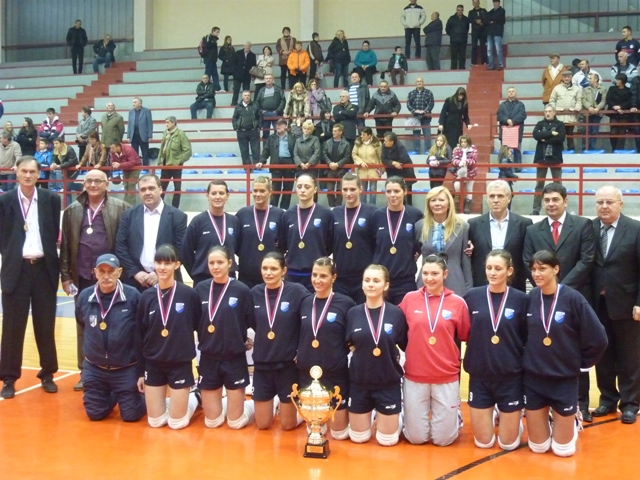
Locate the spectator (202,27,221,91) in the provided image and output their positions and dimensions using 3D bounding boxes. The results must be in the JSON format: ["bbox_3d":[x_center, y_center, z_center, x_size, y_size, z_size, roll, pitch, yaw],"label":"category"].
[{"bbox_3d":[-3.049,-5.129,23.660,0.550,1.830,0.500,2,4,32],"label":"spectator"}]

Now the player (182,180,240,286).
[{"bbox_3d":[-0.892,0.402,6.862,0.520,1.813,0.330,0,3,-3],"label":"player"}]

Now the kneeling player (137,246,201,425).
[{"bbox_3d":[-1.055,0.678,6.189,0.480,1.327,0.620,1,3,6],"label":"kneeling player"}]

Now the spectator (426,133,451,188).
[{"bbox_3d":[2.033,-1.135,14.214,0.420,1.350,0.340,1,4,18],"label":"spectator"}]

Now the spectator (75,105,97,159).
[{"bbox_3d":[-5.333,-2.275,19.001,0.420,1.560,0.480,-3,5,-45],"label":"spectator"}]

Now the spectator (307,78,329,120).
[{"bbox_3d":[-0.077,-2.688,18.240,0.500,1.673,0.420,2,4,30],"label":"spectator"}]

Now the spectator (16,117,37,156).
[{"bbox_3d":[-6.551,-1.907,18.621,0.480,1.680,0.350,2,4,30],"label":"spectator"}]

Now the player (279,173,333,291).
[{"bbox_3d":[-0.104,0.366,6.434,0.480,1.770,0.330,1,4,12],"label":"player"}]

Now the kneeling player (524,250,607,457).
[{"bbox_3d":[1.570,0.690,5.412,0.540,1.247,0.620,1,4,21],"label":"kneeling player"}]

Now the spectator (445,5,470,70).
[{"bbox_3d":[3.612,-5.284,21.780,0.620,1.739,0.400,1,3,12],"label":"spectator"}]

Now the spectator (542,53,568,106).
[{"bbox_3d":[5.030,-3.127,17.978,0.500,1.720,0.360,1,4,17],"label":"spectator"}]

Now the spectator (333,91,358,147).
[{"bbox_3d":[0.566,-2.355,18.100,0.550,1.773,0.400,2,3,25],"label":"spectator"}]

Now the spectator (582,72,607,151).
[{"bbox_3d":[5.906,-2.722,17.900,0.550,1.721,0.420,1,3,18],"label":"spectator"}]

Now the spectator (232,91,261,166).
[{"bbox_3d":[-1.606,-2.386,18.300,0.560,1.782,0.360,1,3,5],"label":"spectator"}]

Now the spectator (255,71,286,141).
[{"bbox_3d":[-1.109,-2.850,18.681,0.580,1.780,0.350,1,4,12],"label":"spectator"}]

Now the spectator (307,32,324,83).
[{"bbox_3d":[-0.121,-4.812,22.400,0.360,1.521,0.480,3,4,45],"label":"spectator"}]

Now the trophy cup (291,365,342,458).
[{"bbox_3d":[-0.022,1.053,5.243,0.320,0.543,0.220,1,4,10],"label":"trophy cup"}]

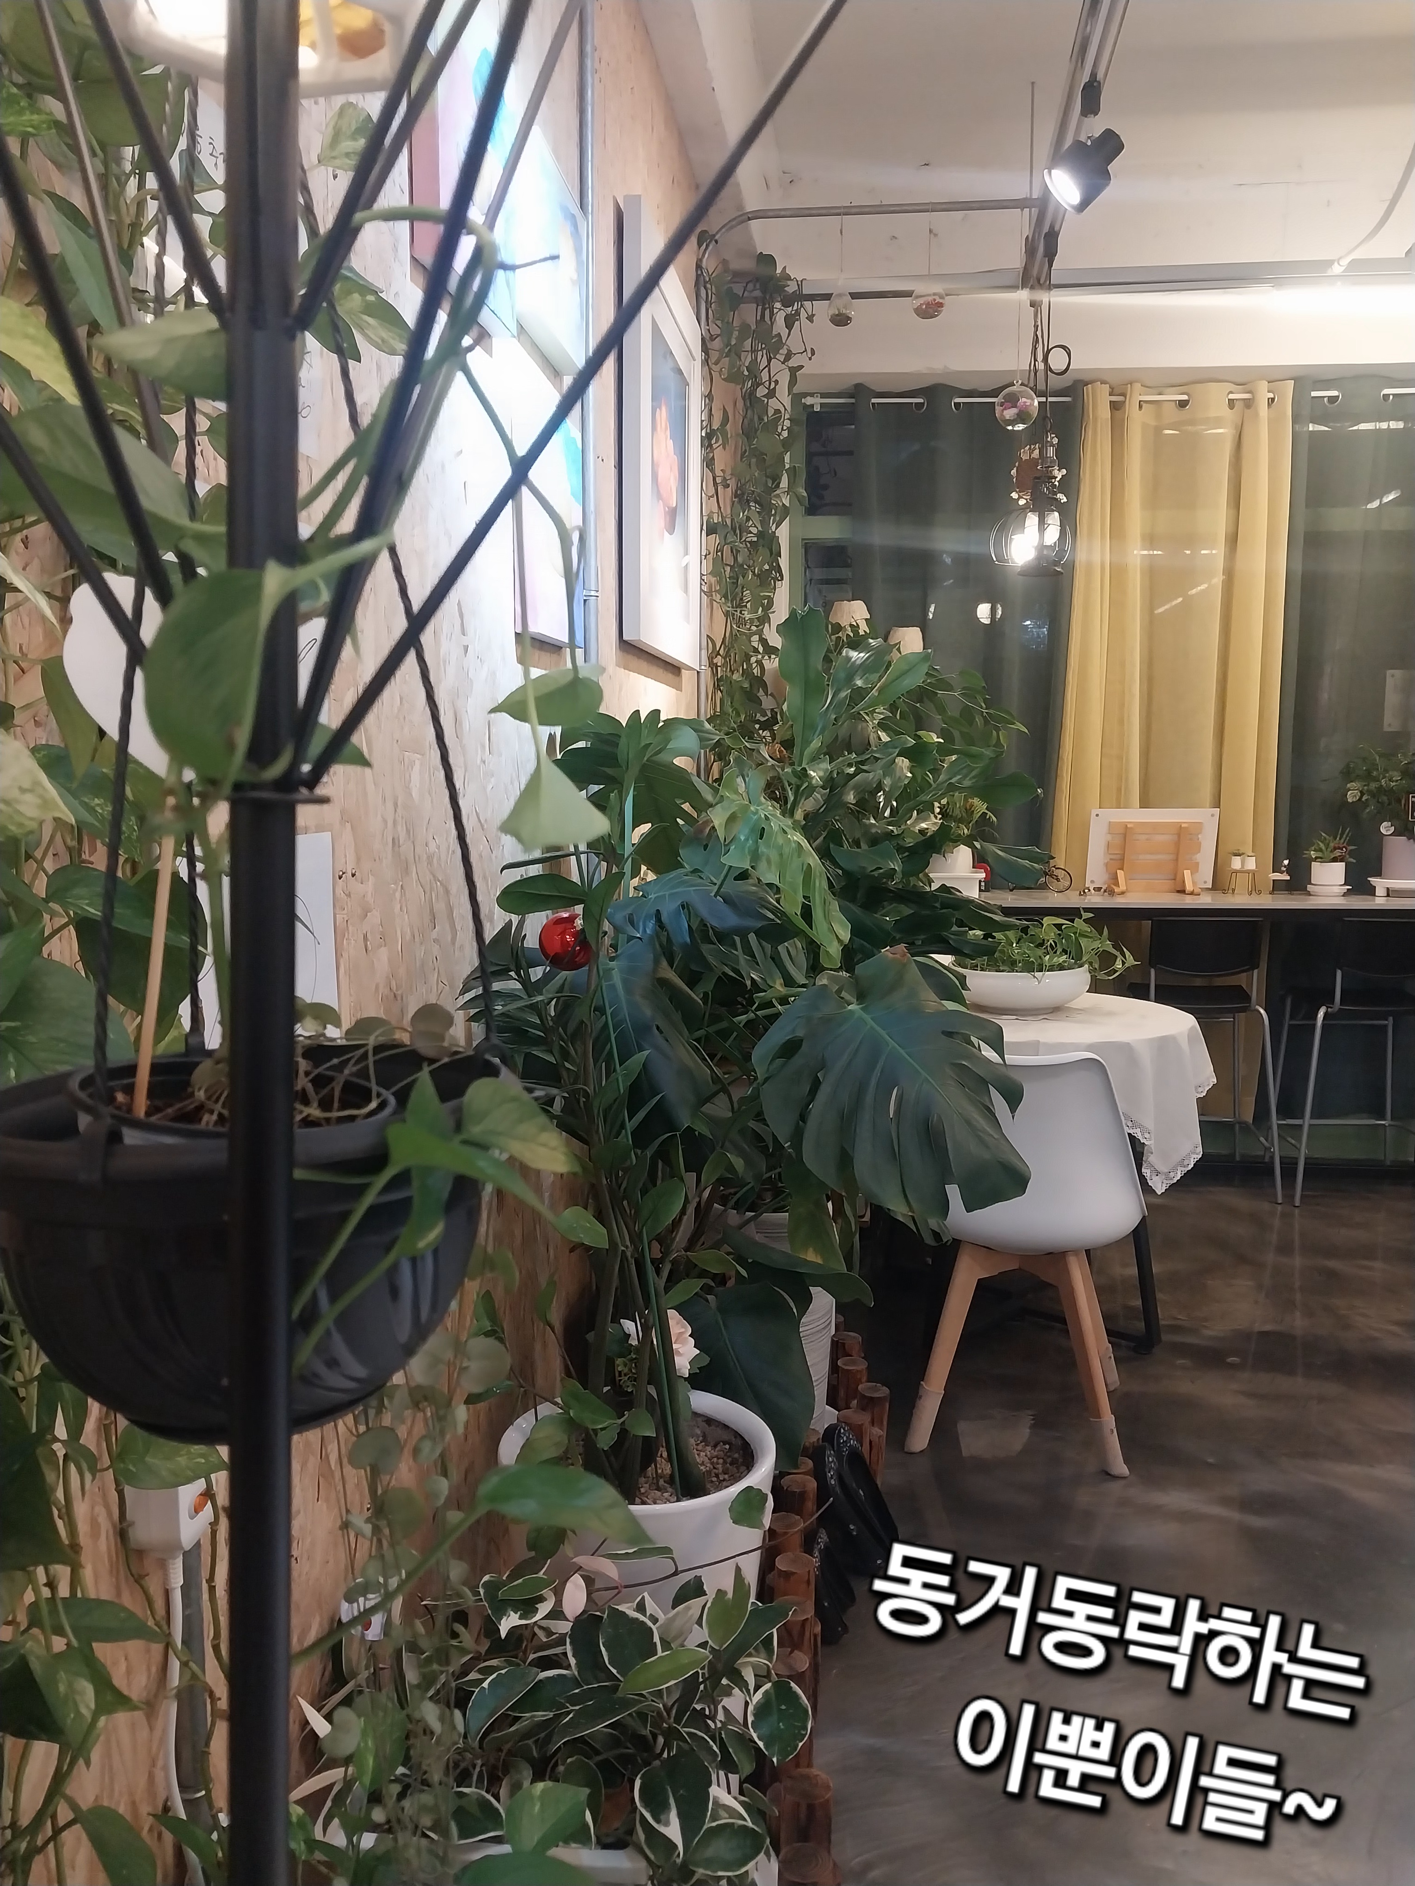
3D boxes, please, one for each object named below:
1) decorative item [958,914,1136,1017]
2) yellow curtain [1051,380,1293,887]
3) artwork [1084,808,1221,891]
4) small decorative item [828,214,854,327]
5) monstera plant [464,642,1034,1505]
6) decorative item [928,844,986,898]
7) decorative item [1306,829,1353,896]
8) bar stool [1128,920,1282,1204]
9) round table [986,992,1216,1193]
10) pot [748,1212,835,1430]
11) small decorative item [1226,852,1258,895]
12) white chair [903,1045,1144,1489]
[{"bbox_3d":[0.902,0.045,3.779,0.460,0.250,0.380,1,6,7],"label":"decorative item"},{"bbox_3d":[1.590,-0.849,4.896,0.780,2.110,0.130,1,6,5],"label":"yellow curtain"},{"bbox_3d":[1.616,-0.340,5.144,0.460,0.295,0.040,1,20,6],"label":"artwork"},{"bbox_3d":[0.324,-1.631,3.439,0.066,0.259,0.066,1,6,5],"label":"small decorative item"},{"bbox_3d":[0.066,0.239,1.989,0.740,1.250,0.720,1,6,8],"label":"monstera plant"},{"bbox_3d":[0.830,-0.246,4.782,0.210,0.183,0.180,1,6,5],"label":"decorative item"},{"bbox_3d":[2.100,-0.271,4.800,0.158,0.222,0.150,1,6,5],"label":"decorative item"},{"bbox_3d":[1.655,0.364,4.770,0.460,0.900,0.490,1,6,7],"label":"bar stool"},{"bbox_3d":[0.808,0.552,3.745,0.920,0.750,0.920,1,6,7],"label":"round table"},{"bbox_3d":[0.128,0.777,2.946,0.310,0.535,0.310,0,6,0],"label":"pot"},{"bbox_3d":[1.838,-0.241,4.854,0.115,0.150,0.075,1,6,5],"label":"small decorative item"},{"bbox_3d":[0.673,0.603,2.971,0.460,0.820,0.510,2,7,13],"label":"white chair"}]

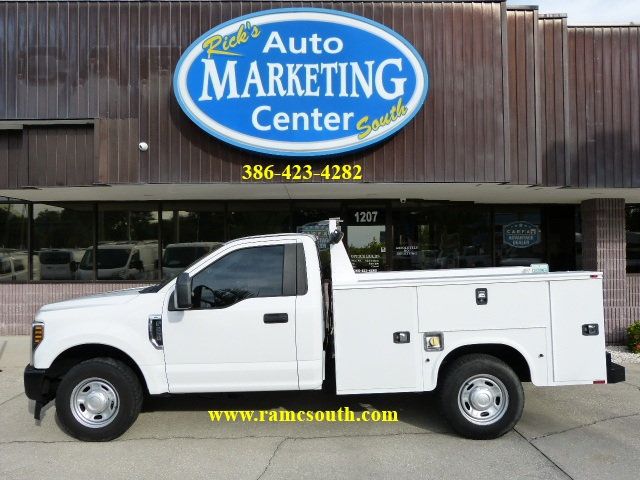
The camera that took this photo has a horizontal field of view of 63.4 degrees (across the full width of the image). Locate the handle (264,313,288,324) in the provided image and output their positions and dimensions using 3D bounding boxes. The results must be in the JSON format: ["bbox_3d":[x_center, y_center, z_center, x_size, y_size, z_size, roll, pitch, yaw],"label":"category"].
[{"bbox_3d":[-0.401,0.720,4.745,0.225,0.098,0.055,-1,-1,1],"label":"handle"}]

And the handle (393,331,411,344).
[{"bbox_3d":[0.747,0.892,4.735,0.155,0.115,0.045,-3,-1,1],"label":"handle"}]

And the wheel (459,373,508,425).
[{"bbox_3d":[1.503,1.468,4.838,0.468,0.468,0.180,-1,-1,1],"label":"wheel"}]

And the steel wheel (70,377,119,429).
[{"bbox_3d":[-2.092,1.520,4.910,0.468,0.468,0.180,-1,-1,1],"label":"steel wheel"}]

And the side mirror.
[{"bbox_3d":[-1.208,0.456,4.580,0.140,0.325,0.260,0,-1,-11],"label":"side mirror"}]

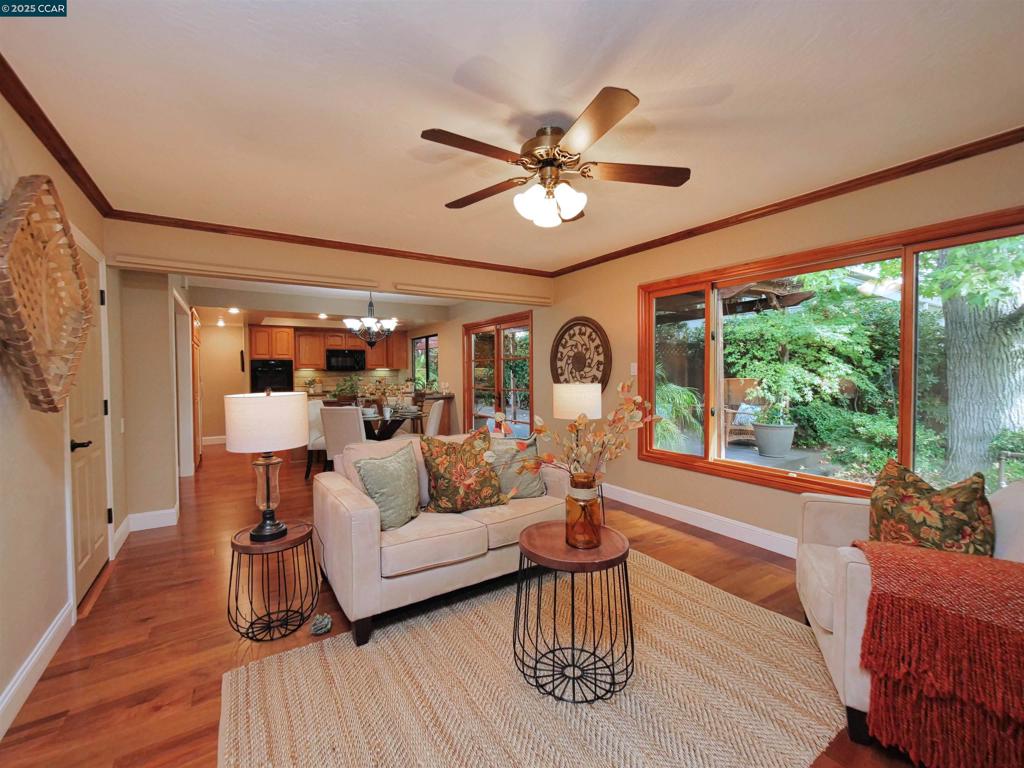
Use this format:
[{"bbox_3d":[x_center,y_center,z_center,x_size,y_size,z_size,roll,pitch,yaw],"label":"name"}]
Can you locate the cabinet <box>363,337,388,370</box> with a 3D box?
[{"bbox_3d":[-2.909,-0.706,8.718,0.460,0.780,0.330,-2,2,-34],"label":"cabinet"}]

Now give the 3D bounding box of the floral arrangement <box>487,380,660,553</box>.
[{"bbox_3d":[0.245,0.337,1.781,0.700,0.690,0.480,-1,2,0],"label":"floral arrangement"}]

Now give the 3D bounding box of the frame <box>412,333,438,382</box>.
[{"bbox_3d":[-1.680,-0.403,8.060,0.090,1.030,1.300,-2,2,-34],"label":"frame"}]

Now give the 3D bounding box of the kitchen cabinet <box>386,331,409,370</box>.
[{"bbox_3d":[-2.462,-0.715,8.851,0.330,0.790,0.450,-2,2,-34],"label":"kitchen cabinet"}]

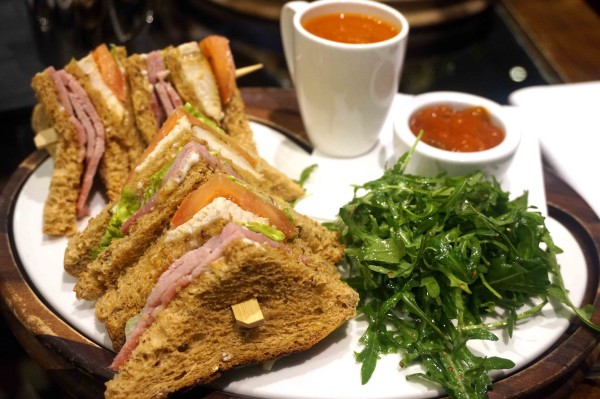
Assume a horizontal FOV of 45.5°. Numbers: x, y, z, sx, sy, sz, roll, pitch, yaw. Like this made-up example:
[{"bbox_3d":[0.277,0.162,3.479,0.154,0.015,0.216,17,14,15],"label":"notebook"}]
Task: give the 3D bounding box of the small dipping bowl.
[{"bbox_3d":[0.092,-0.033,0.429,0.072,0.030,0.072,1,39,0],"label":"small dipping bowl"}]

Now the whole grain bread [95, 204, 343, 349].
[{"bbox_3d":[-0.036,0.028,0.340,0.123,0.062,0.018,-15,41,-19],"label":"whole grain bread"}]

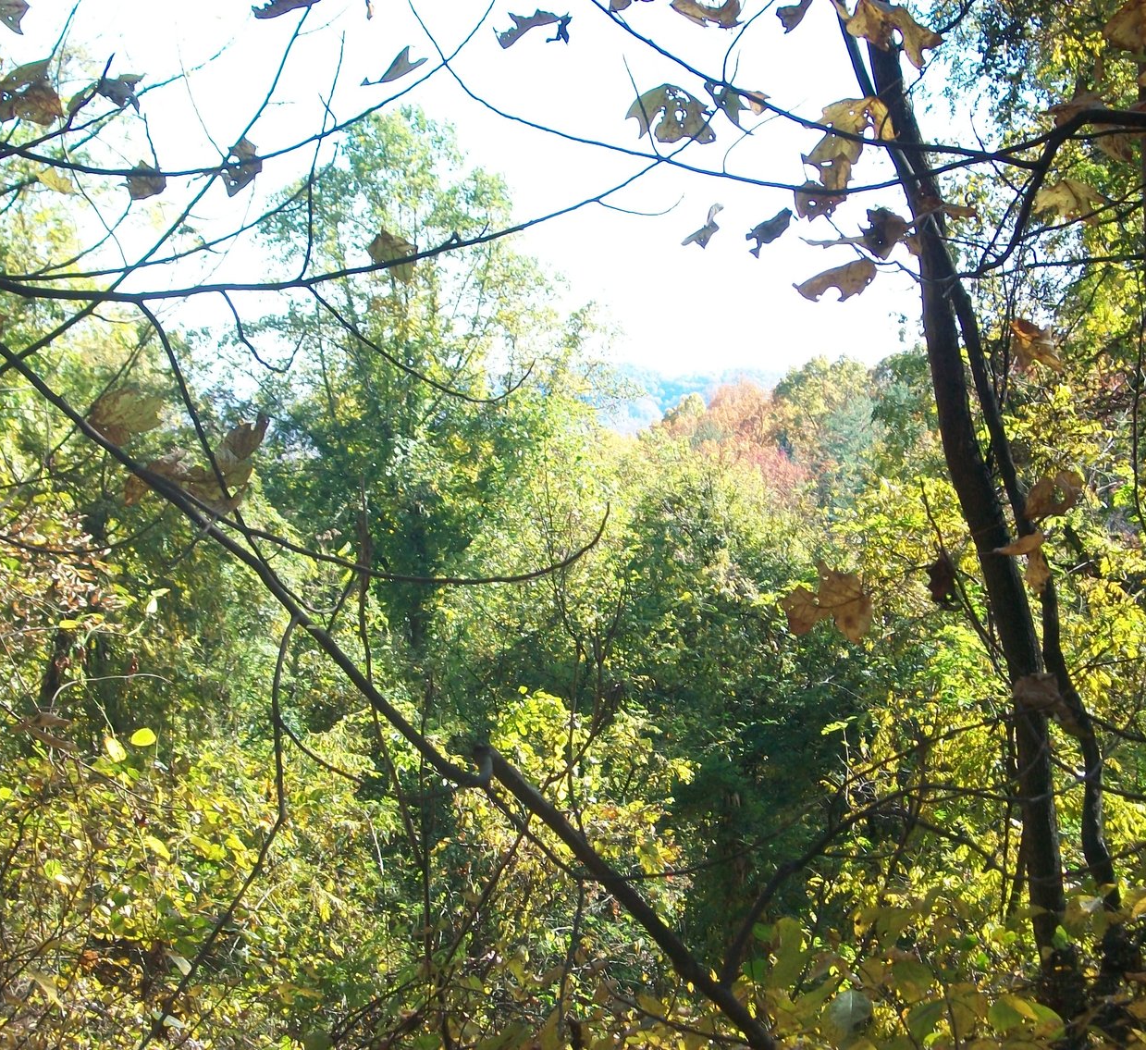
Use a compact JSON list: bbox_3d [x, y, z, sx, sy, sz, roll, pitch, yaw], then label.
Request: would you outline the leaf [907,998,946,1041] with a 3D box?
[{"bbox_3d":[0.423,0.593,3.200,0.049,0.051,0.020,0,1,0],"label":"leaf"}]

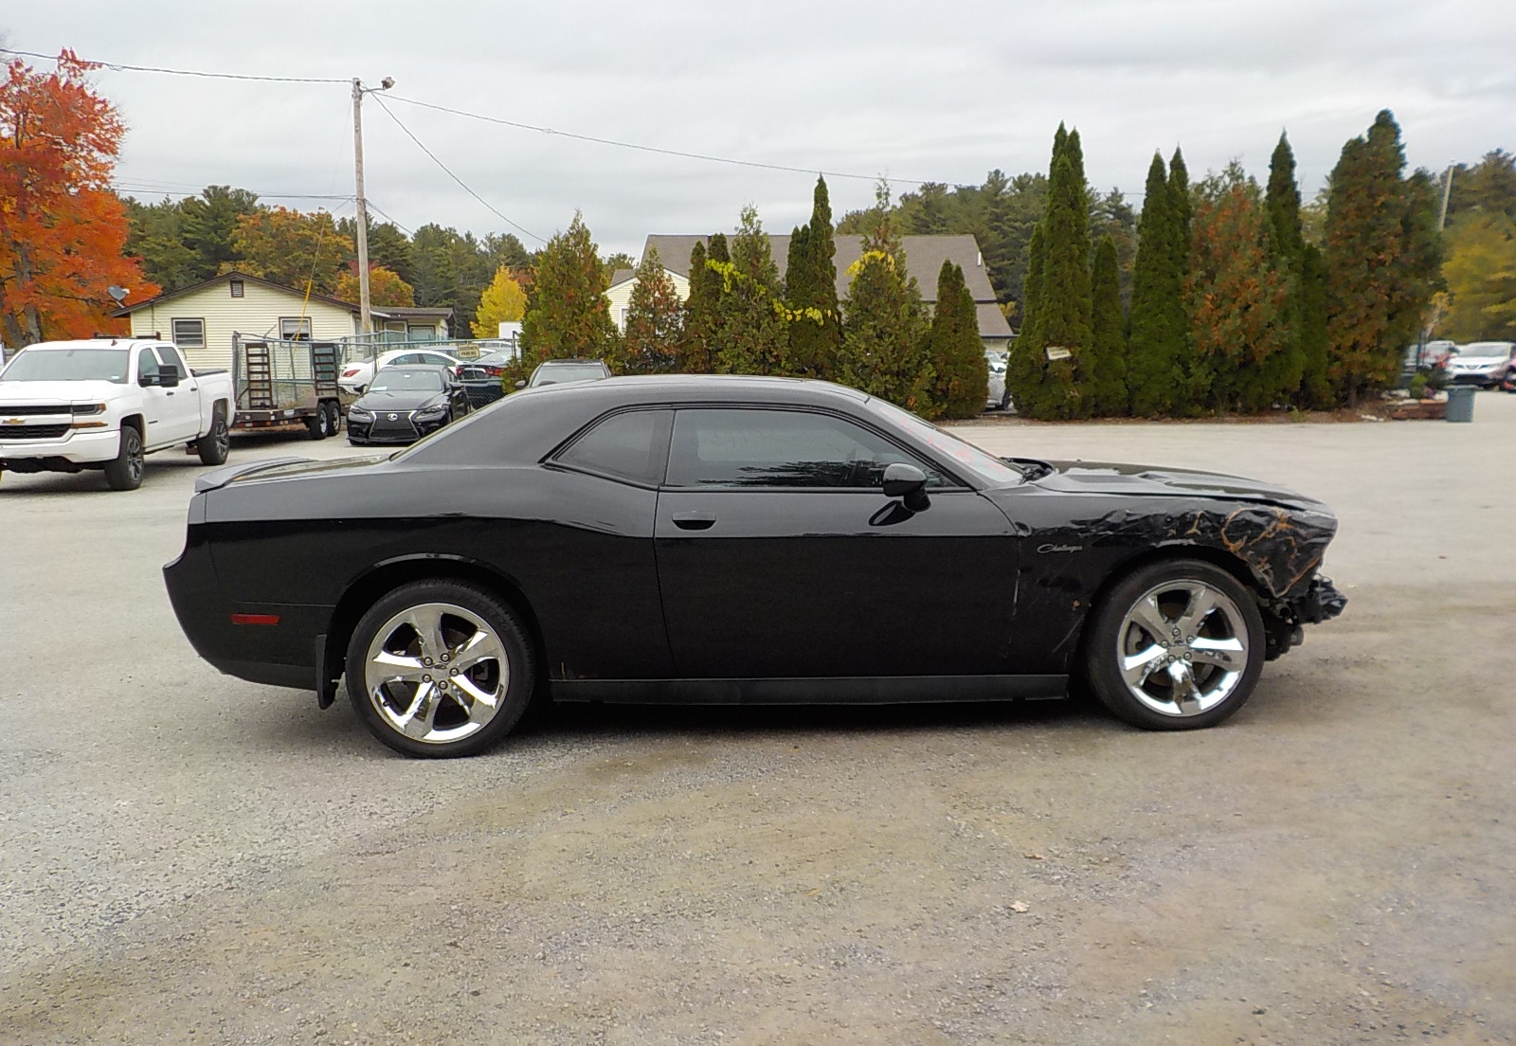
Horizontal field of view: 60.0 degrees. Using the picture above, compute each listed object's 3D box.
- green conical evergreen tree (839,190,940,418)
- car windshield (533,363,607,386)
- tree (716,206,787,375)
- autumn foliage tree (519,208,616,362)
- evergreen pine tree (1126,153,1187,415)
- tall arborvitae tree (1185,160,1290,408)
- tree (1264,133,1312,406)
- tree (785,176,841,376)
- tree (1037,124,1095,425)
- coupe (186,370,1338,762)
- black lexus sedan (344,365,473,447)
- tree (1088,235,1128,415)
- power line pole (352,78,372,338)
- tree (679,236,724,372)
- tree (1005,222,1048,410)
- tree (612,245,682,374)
[{"bbox_3d":[3.054,-5.170,30.798,2.300,5.434,2.300,-1,7,0],"label":"green conical evergreen tree"},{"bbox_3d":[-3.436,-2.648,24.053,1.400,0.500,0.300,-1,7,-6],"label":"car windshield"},{"bbox_3d":[-0.128,-4.621,29.458,1.650,4.859,1.650,0,7,0],"label":"tree"},{"bbox_3d":[-4.587,-4.948,31.621,2.350,4.959,2.350,-1,7,0],"label":"autumn foliage tree"},{"bbox_3d":[9.223,-5.472,30.365,1.500,6.001,1.500,-1,7,0],"label":"evergreen pine tree"},{"bbox_3d":[11.176,-5.405,30.578,2.500,5.771,2.500,-1,7,0],"label":"tall arborvitae tree"},{"bbox_3d":[12.764,-6.005,31.714,1.350,6.637,1.350,-1,7,0],"label":"tree"},{"bbox_3d":[1.308,-5.316,31.180,1.450,5.667,1.450,-1,7,0],"label":"tree"},{"bbox_3d":[6.981,-5.702,30.139,1.400,6.582,1.400,0,7,0],"label":"tree"},{"bbox_3d":[0.022,0.060,6.053,4.900,1.450,1.930,-2,7,-2],"label":"coupe"},{"bbox_3d":[-6.601,-2.261,25.017,1.810,1.430,4.660,-1,7,-7],"label":"black lexus sedan"},{"bbox_3d":[8.172,-4.618,30.876,1.050,4.237,1.050,0,7,0],"label":"tree"},{"bbox_3d":[-10.317,-7.092,34.388,0.280,8.802,0.280,0,7,0],"label":"power line pole"},{"bbox_3d":[-1.258,-4.371,29.991,1.100,4.289,1.100,0,7,0],"label":"tree"},{"bbox_3d":[6.437,-4.863,31.449,1.200,4.610,1.200,0,7,0],"label":"tree"},{"bbox_3d":[-2.668,-4.575,31.672,1.750,4.162,1.750,-1,7,0],"label":"tree"}]

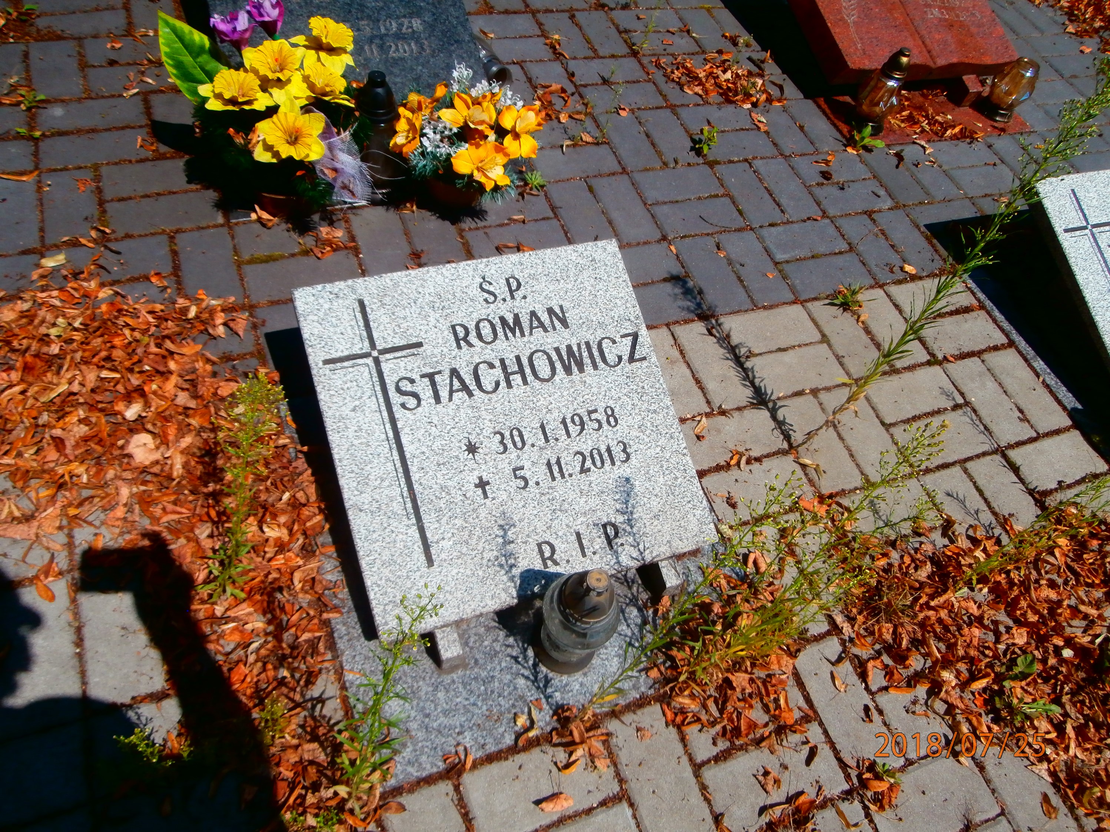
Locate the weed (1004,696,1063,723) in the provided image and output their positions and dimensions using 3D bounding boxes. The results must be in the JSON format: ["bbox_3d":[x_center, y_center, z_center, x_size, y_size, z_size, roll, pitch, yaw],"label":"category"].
[{"bbox_3d":[0.694,0.425,1.163,0.075,0.040,0.055,-12,58,-20],"label":"weed"}]

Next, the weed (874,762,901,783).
[{"bbox_3d":[0.465,0.494,1.112,0.037,0.030,0.032,-13,60,-19],"label":"weed"}]

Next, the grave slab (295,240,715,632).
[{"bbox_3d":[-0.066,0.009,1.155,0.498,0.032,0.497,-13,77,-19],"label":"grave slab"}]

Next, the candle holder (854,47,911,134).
[{"bbox_3d":[0.795,-0.771,1.905,0.085,0.192,0.085,-16,55,-14],"label":"candle holder"}]

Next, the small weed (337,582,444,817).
[{"bbox_3d":[-0.169,0.294,0.769,0.139,0.520,0.107,-12,58,-20],"label":"small weed"}]

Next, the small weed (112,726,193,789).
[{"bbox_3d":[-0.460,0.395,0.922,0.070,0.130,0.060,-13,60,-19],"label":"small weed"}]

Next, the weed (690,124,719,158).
[{"bbox_3d":[0.336,-0.609,1.780,0.060,0.055,0.060,-12,58,-20],"label":"weed"}]

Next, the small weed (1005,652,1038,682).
[{"bbox_3d":[0.721,0.387,1.228,0.043,0.035,0.043,-13,60,-19],"label":"small weed"}]

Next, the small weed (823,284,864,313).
[{"bbox_3d":[0.593,-0.235,1.607,0.070,0.055,0.060,-13,60,-19],"label":"small weed"}]

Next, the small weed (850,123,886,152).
[{"bbox_3d":[0.741,-0.657,1.901,0.080,0.055,0.065,-12,58,-20],"label":"small weed"}]

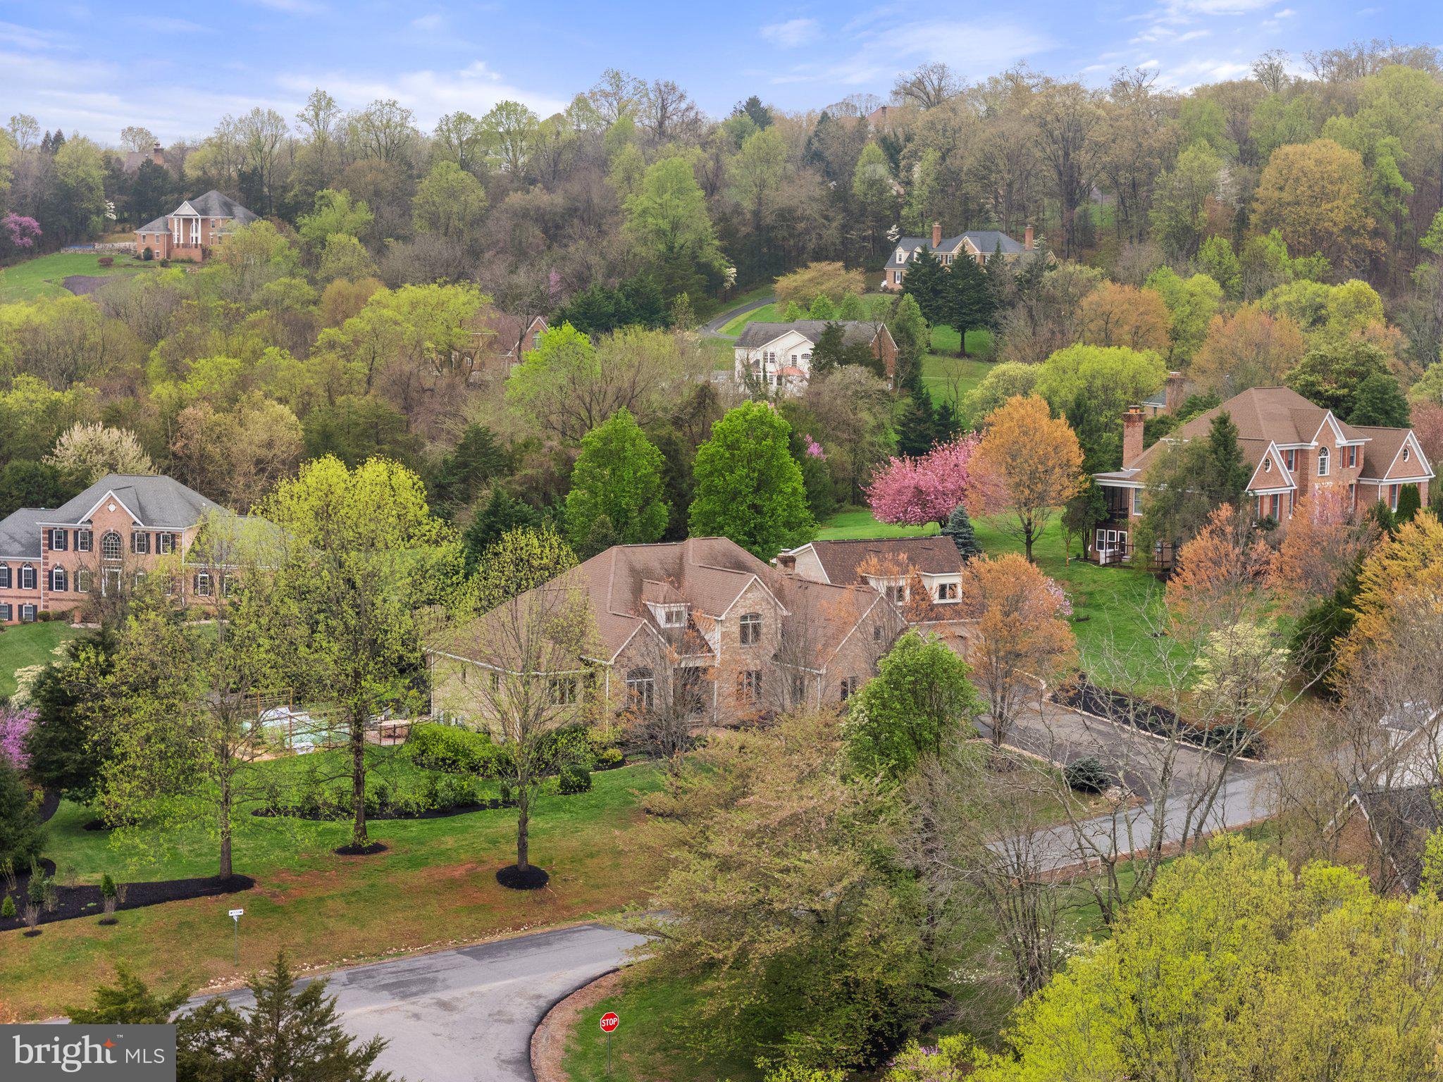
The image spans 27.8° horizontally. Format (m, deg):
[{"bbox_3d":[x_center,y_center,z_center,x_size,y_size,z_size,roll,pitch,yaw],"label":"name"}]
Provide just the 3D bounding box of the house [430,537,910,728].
[{"bbox_3d":[-2.656,5.252,165.922,25.000,10.200,15.000,-2,6,-31],"label":"house"}]

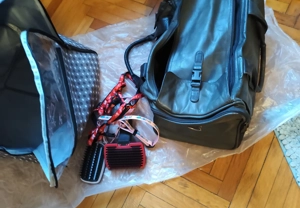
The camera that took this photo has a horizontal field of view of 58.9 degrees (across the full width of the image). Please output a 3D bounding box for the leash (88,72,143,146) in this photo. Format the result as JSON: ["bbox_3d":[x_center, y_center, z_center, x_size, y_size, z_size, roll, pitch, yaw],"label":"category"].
[{"bbox_3d":[-0.130,0.023,0.956,0.123,0.045,0.297,31,78,17],"label":"leash"}]

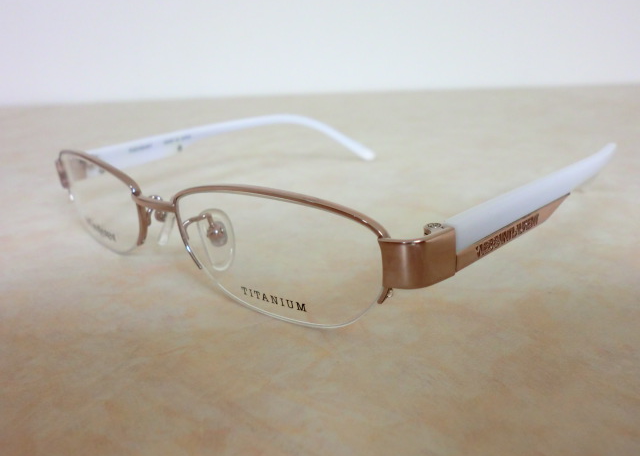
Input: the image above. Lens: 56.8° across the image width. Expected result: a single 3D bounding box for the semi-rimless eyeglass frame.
[{"bbox_3d":[0.010,-0.017,0.188,0.140,0.029,0.143,14,23,41],"label":"semi-rimless eyeglass frame"}]

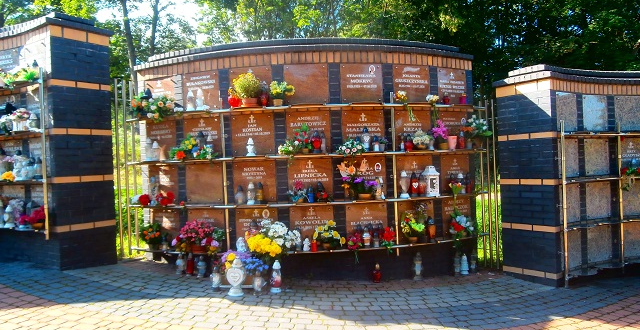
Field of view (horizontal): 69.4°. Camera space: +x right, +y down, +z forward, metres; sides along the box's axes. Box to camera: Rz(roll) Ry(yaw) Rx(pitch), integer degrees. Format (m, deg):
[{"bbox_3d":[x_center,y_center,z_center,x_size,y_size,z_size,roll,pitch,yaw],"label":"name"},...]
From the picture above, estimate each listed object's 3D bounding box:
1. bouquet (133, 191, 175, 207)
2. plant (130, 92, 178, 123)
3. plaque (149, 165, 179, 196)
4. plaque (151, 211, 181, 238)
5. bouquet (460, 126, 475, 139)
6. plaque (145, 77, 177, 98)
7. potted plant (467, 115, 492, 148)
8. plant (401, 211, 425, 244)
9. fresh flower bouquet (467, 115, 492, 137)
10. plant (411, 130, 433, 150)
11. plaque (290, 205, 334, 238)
[{"bbox_3d":[-2.008,0.416,5.575,0.480,0.190,0.220,-2,0,30],"label":"bouquet"},{"bbox_3d":[-1.936,-0.669,5.375,0.480,0.370,0.300,-2,0,29],"label":"plant"},{"bbox_3d":[-1.942,0.237,5.752,0.500,0.471,0.030,-2,0,30],"label":"plaque"},{"bbox_3d":[-1.858,0.741,5.522,0.480,0.445,0.030,-2,0,30],"label":"plaque"},{"bbox_3d":[1.834,-0.404,5.746,0.135,0.160,0.125,-2,0,-33],"label":"bouquet"},{"bbox_3d":[-1.938,-0.831,5.612,0.490,0.430,0.025,-2,0,30],"label":"plaque"},{"bbox_3d":[2.021,-0.424,5.855,0.280,0.370,0.250,-2,0,-38],"label":"potted plant"},{"bbox_3d":[1.062,0.706,5.305,0.240,0.360,0.220,-2,0,0],"label":"plant"},{"bbox_3d":[1.965,-0.474,5.693,0.280,0.260,0.240,-2,0,-38],"label":"fresh flower bouquet"},{"bbox_3d":[1.188,-0.291,5.330,0.230,0.232,0.213,-2,0,-23],"label":"plant"},{"bbox_3d":[-0.094,0.710,5.279,0.500,0.471,0.030,-2,0,-1],"label":"plaque"}]

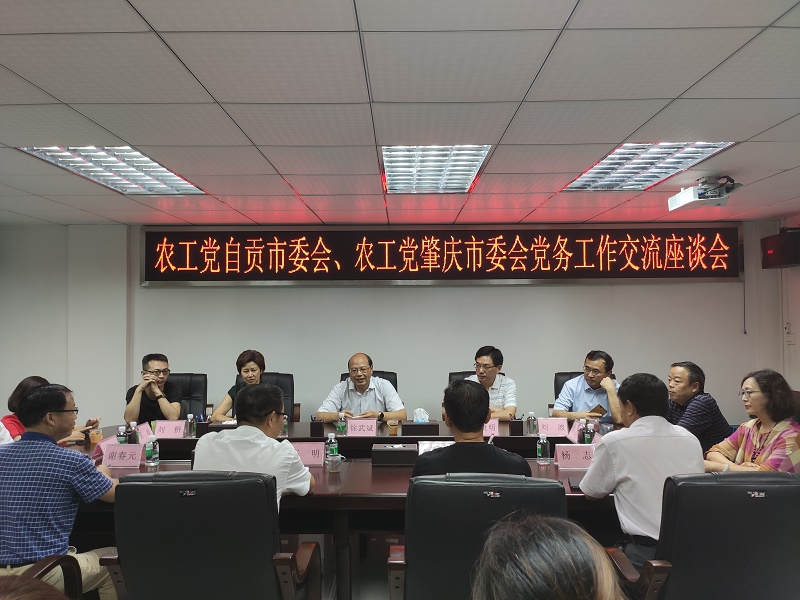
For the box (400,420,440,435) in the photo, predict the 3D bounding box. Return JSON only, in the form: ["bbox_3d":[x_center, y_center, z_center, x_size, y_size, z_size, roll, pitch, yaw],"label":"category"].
[{"bbox_3d":[0.137,0.835,3.919,0.240,0.078,0.135,0,-1,0],"label":"box"}]

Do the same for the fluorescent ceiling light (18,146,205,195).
[{"bbox_3d":[-1.609,-0.768,3.572,0.590,0.070,1.190,0,-1,0],"label":"fluorescent ceiling light"}]

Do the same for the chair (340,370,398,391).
[{"bbox_3d":[-0.259,1.159,4.847,0.620,1.080,0.660,0,-1,0],"label":"chair"}]

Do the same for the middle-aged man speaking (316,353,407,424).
[{"bbox_3d":[-0.275,1.023,4.477,0.650,1.256,0.750,0,-1,4],"label":"middle-aged man speaking"}]

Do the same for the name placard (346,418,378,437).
[{"bbox_3d":[-0.255,0.876,4.155,0.200,0.114,0.085,0,-1,0],"label":"name placard"}]

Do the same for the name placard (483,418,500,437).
[{"bbox_3d":[0.574,0.870,4.127,0.200,0.114,0.085,0,-1,0],"label":"name placard"}]

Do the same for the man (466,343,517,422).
[{"bbox_3d":[0.670,1.017,4.605,0.480,1.310,0.700,-1,-1,7],"label":"man"}]

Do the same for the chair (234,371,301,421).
[{"bbox_3d":[-1.107,1.133,4.779,0.620,1.060,0.660,0,-1,0],"label":"chair"}]

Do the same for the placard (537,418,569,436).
[{"bbox_3d":[1.042,0.867,4.112,0.200,0.114,0.085,0,-1,0],"label":"placard"}]

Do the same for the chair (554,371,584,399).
[{"bbox_3d":[1.542,1.142,4.769,0.620,1.080,0.660,0,-1,0],"label":"chair"}]

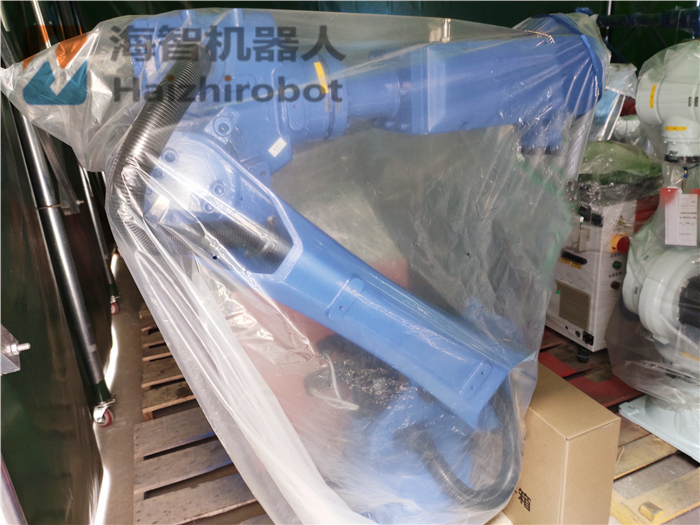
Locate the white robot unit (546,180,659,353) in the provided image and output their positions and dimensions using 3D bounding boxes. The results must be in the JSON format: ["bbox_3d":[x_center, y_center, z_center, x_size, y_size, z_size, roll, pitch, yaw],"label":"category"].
[{"bbox_3d":[0.895,0.010,1.876,0.215,0.567,0.284,-12,20,-19],"label":"white robot unit"}]

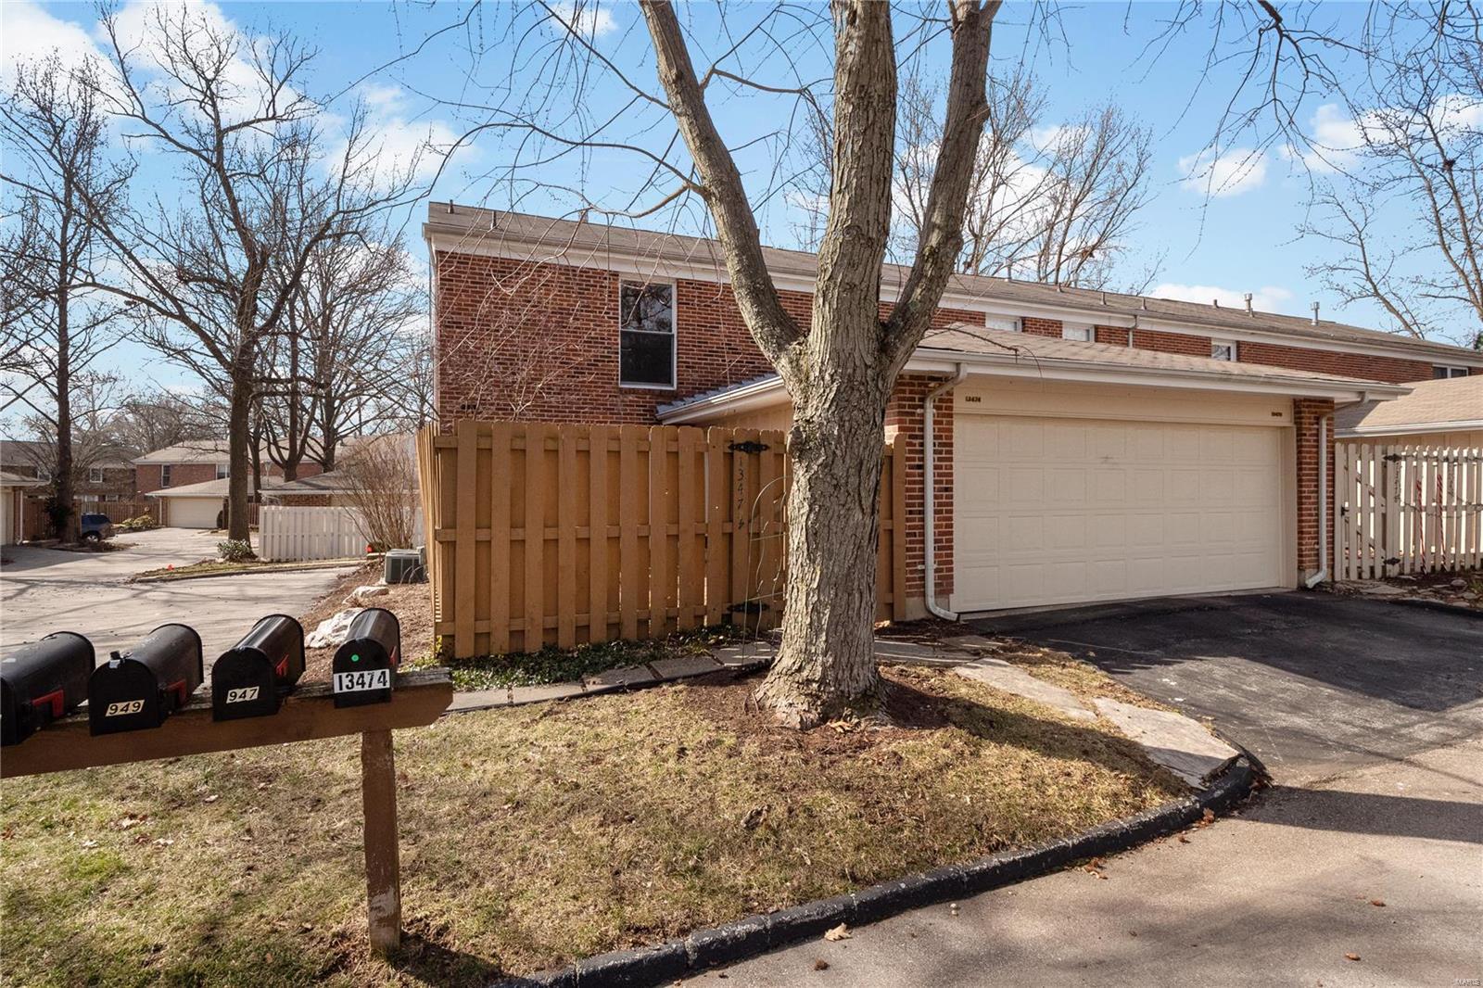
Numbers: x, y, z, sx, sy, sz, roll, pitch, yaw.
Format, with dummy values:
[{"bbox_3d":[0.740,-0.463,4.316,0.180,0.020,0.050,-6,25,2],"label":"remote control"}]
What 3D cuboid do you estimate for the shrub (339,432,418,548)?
[{"bbox_3d":[-8.831,0.020,18.500,2.250,2.900,2.000,0,1,-18],"label":"shrub"}]

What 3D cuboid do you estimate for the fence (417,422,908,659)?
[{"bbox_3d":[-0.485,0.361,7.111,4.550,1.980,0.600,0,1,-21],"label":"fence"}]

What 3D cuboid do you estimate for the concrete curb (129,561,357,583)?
[{"bbox_3d":[-12.350,2.000,19.000,0.400,0.180,5.500,1,1,35],"label":"concrete curb"}]

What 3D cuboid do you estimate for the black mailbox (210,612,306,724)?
[{"bbox_3d":[-1.665,0.585,2.583,0.172,0.228,0.492,-1,3,-21],"label":"black mailbox"}]

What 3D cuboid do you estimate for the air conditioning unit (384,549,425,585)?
[{"bbox_3d":[-6.330,1.360,14.000,0.680,0.590,0.680,0,1,-21],"label":"air conditioning unit"}]

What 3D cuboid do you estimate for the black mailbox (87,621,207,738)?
[{"bbox_3d":[-1.986,0.605,2.498,0.172,0.228,0.492,-1,2,-23],"label":"black mailbox"}]

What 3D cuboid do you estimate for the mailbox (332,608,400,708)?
[{"bbox_3d":[-1.366,0.586,2.727,0.172,0.228,0.492,-1,2,-21],"label":"mailbox"}]

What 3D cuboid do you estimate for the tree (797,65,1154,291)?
[{"bbox_3d":[9.600,-7.600,31.000,13.000,18.800,11.000,0,1,0],"label":"tree"}]

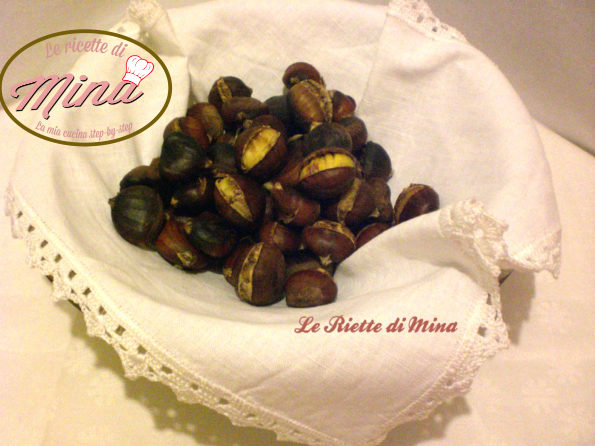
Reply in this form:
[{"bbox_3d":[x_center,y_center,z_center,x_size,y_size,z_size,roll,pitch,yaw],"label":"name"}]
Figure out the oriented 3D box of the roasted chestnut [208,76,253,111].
[{"bbox_3d":[-0.048,-0.091,0.475,0.033,0.028,0.029,0,42,0],"label":"roasted chestnut"}]

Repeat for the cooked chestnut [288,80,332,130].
[{"bbox_3d":[0.009,-0.086,0.475,0.031,0.031,0.036,-11,47,-10],"label":"cooked chestnut"}]

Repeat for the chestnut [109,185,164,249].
[{"bbox_3d":[-0.106,-0.004,0.430,0.035,0.037,0.038,0,46,0],"label":"chestnut"}]

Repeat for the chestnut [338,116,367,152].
[{"bbox_3d":[0.038,-0.063,0.474,0.030,0.027,0.029,0,44,0],"label":"chestnut"}]

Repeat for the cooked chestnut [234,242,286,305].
[{"bbox_3d":[-0.021,0.030,0.390,0.031,0.034,0.029,18,24,13],"label":"cooked chestnut"}]

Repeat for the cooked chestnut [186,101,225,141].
[{"bbox_3d":[-0.067,-0.073,0.478,0.028,0.029,0.030,0,44,0],"label":"cooked chestnut"}]

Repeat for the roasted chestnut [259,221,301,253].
[{"bbox_3d":[-0.011,0.010,0.420,0.029,0.026,0.028,0,46,0],"label":"roasted chestnut"}]

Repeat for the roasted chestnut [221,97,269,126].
[{"bbox_3d":[-0.037,-0.079,0.462,0.033,0.023,0.028,0,44,0],"label":"roasted chestnut"}]

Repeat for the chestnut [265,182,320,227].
[{"bbox_3d":[-0.003,-0.012,0.425,0.036,0.027,0.030,-15,48,-14],"label":"chestnut"}]

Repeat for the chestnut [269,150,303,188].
[{"bbox_3d":[-0.006,-0.036,0.437,0.031,0.027,0.029,0,44,0],"label":"chestnut"}]

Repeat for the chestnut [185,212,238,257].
[{"bbox_3d":[-0.056,0.008,0.422,0.034,0.028,0.030,0,44,0],"label":"chestnut"}]

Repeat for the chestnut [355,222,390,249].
[{"bbox_3d":[0.050,0.011,0.425,0.031,0.027,0.028,0,42,0],"label":"chestnut"}]

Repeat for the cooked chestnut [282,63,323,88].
[{"bbox_3d":[0.004,-0.108,0.490,0.030,0.026,0.028,0,44,0],"label":"cooked chestnut"}]

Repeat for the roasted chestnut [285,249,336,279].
[{"bbox_3d":[0.008,0.029,0.422,0.033,0.028,0.029,0,44,0],"label":"roasted chestnut"}]

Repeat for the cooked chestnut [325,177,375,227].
[{"bbox_3d":[0.035,-0.014,0.438,0.034,0.029,0.031,0,44,0],"label":"cooked chestnut"}]

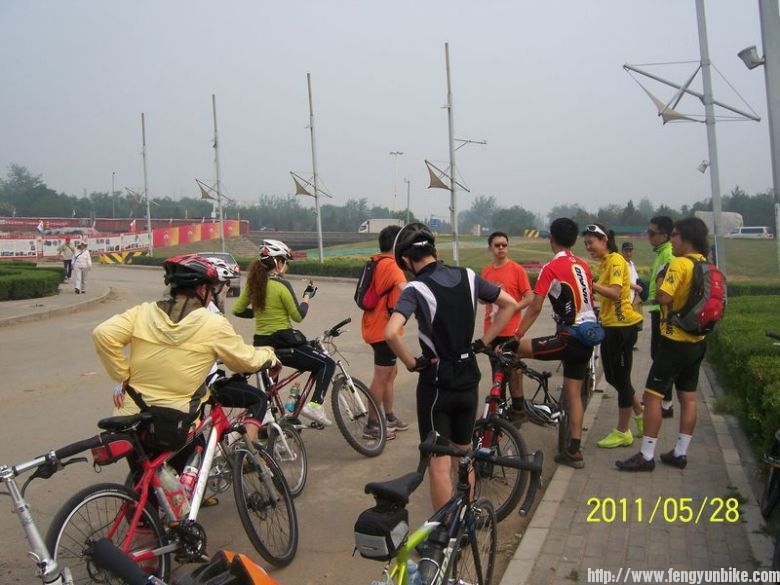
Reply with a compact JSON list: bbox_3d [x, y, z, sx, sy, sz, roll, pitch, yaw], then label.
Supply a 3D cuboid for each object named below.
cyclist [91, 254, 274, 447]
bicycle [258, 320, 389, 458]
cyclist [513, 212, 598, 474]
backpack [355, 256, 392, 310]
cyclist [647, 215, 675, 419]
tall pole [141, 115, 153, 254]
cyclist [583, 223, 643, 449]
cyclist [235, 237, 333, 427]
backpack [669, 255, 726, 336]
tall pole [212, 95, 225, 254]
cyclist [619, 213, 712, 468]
[{"bbox_3d":[-1.074,0.593,4.220,0.870,1.600,0.550,0,3,12],"label":"cyclist"},{"bbox_3d":[-0.790,0.778,6.360,1.680,1.060,0.570,-3,4,-18],"label":"bicycle"},{"bbox_3d":[1.191,0.353,5.837,0.520,1.770,0.550,-5,4,-37],"label":"cyclist"},{"bbox_3d":[-0.163,-0.071,6.800,0.180,0.440,0.270,11,-3,-25],"label":"backpack"},{"bbox_3d":[2.459,0.207,7.161,0.400,1.780,0.500,-1,4,13],"label":"cyclist"},{"bbox_3d":[-18.756,-7.796,62.658,0.300,12.092,0.300,-2,3,0],"label":"tall pole"},{"bbox_3d":[1.701,0.303,6.200,0.440,1.700,0.440,-2,3,-17],"label":"cyclist"},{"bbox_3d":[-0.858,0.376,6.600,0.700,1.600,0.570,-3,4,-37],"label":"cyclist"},{"bbox_3d":[2.144,0.021,5.620,0.280,0.530,0.320,1,4,30],"label":"backpack"},{"bbox_3d":[-11.720,-7.504,55.656,0.300,12.164,0.300,-3,3,0],"label":"tall pole"},{"bbox_3d":[1.916,0.356,5.661,0.520,1.740,0.460,-6,5,-43],"label":"cyclist"}]

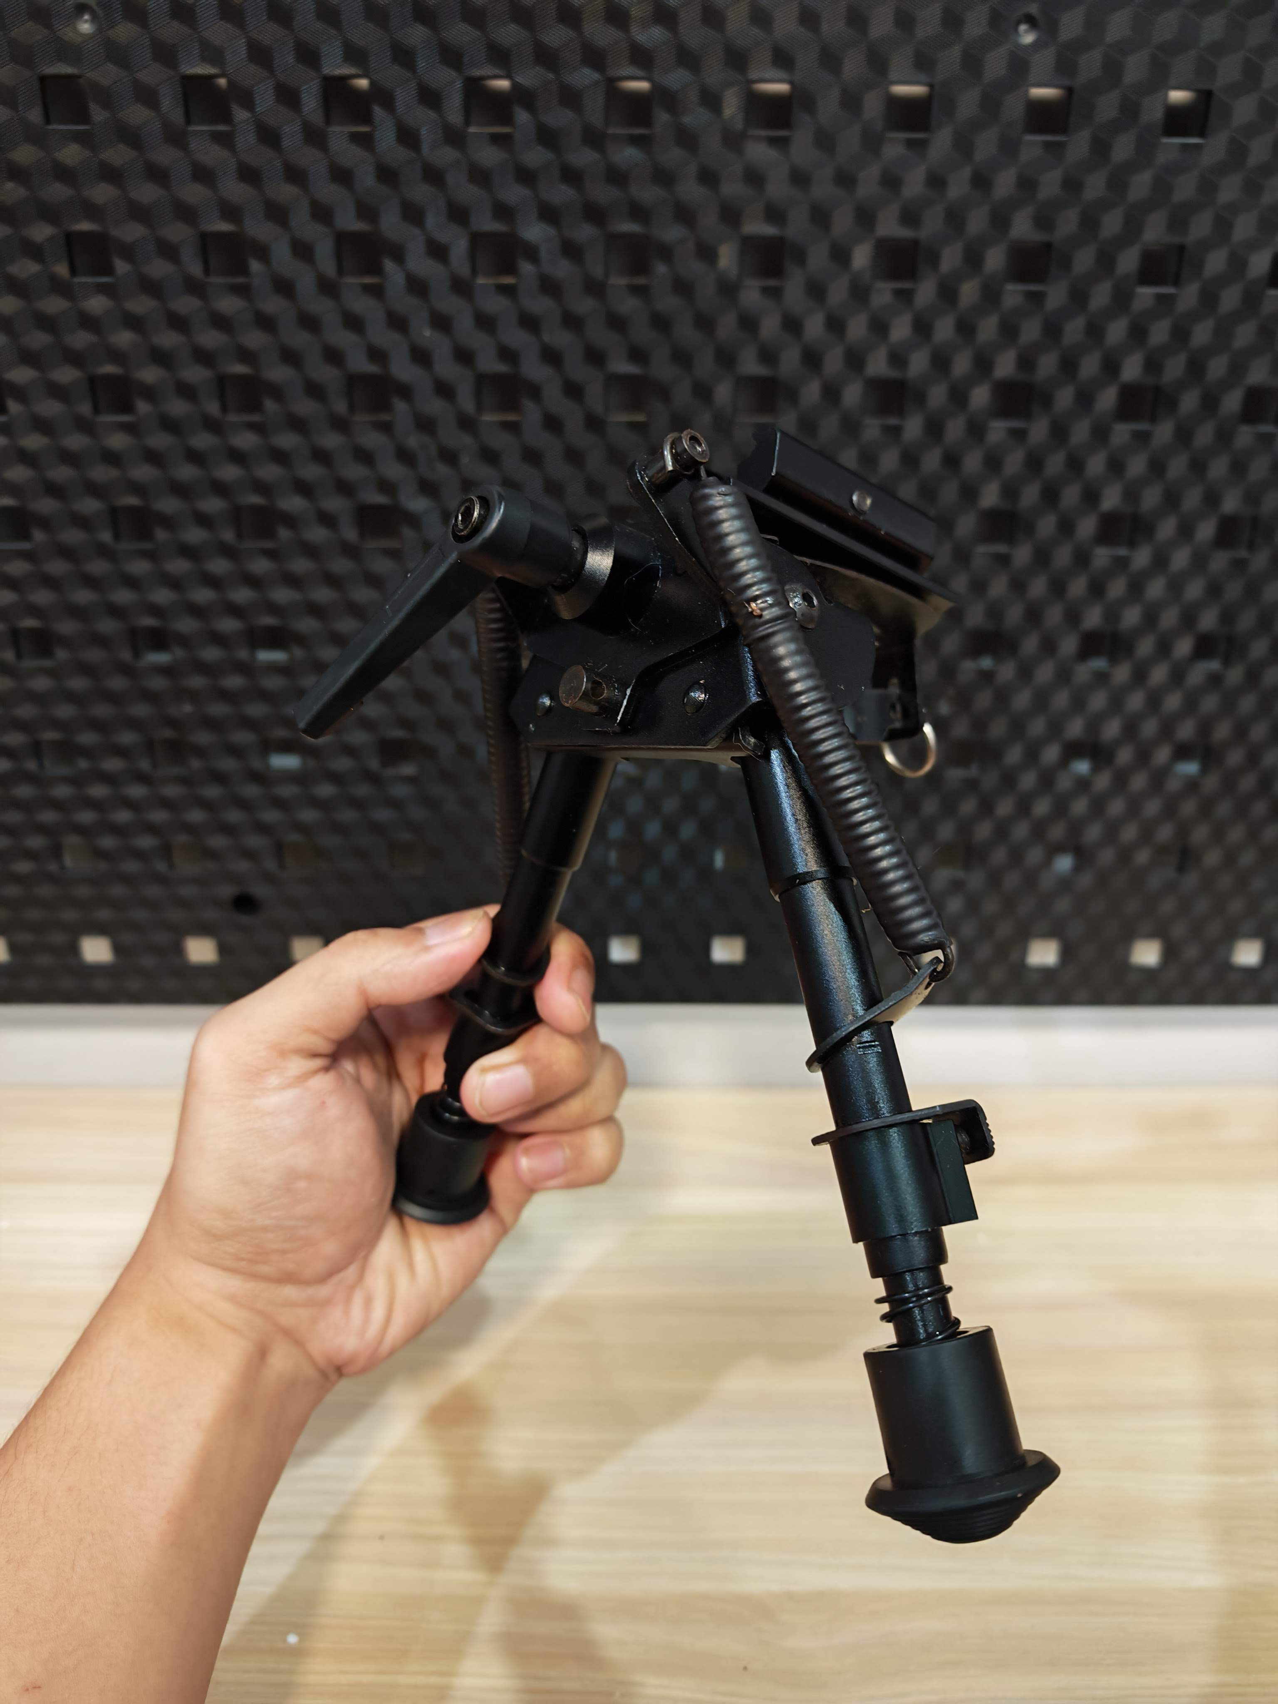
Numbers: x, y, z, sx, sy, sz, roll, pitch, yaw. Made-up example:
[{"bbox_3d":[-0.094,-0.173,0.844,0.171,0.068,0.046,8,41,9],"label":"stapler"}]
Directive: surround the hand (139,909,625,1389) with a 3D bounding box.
[{"bbox_3d":[-0.063,0.070,0.302,0.102,0.122,0.085,31,-13,-12],"label":"hand"}]

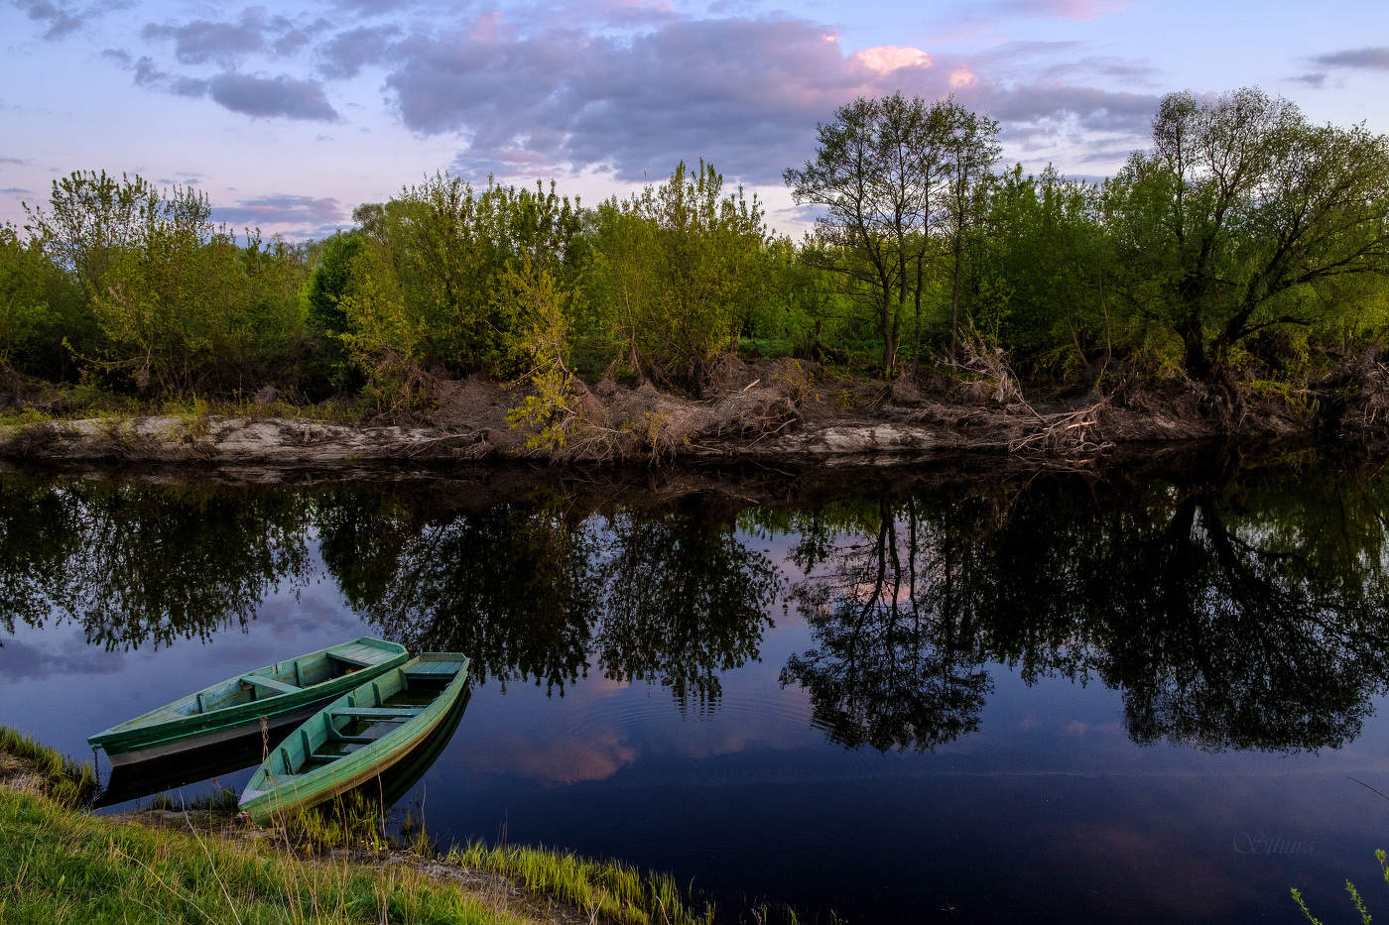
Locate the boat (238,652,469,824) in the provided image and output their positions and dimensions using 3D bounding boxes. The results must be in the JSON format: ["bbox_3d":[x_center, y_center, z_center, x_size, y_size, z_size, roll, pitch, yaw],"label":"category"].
[{"bbox_3d":[-3.308,2.822,10.682,0.996,0.477,4.524,1,5,8],"label":"boat"}]

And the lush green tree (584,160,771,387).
[{"bbox_3d":[-0.728,-7.355,41.122,7.108,8.871,6.500,0,7,-1],"label":"lush green tree"}]

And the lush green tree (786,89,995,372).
[{"bbox_3d":[8.482,-9.746,44.866,8.956,11.883,7.800,1,7,10],"label":"lush green tree"}]

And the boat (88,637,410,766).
[{"bbox_3d":[-4.806,2.668,11.546,1.141,0.457,3.735,4,8,31],"label":"boat"}]

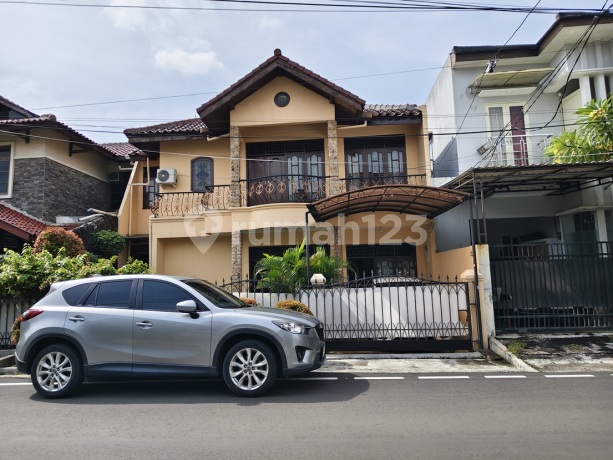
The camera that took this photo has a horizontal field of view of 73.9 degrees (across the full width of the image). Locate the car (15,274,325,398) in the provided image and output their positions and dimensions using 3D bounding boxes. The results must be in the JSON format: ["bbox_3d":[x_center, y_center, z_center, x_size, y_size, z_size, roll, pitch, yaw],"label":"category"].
[{"bbox_3d":[-1.988,1.496,6.334,4.550,1.680,1.870,-2,-7,5],"label":"car"}]

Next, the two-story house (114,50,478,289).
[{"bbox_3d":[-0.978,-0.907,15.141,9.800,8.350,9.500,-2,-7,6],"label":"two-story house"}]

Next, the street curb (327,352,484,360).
[{"bbox_3d":[1.749,2.314,7.524,2.938,0.090,0.200,-3,-7,7],"label":"street curb"}]

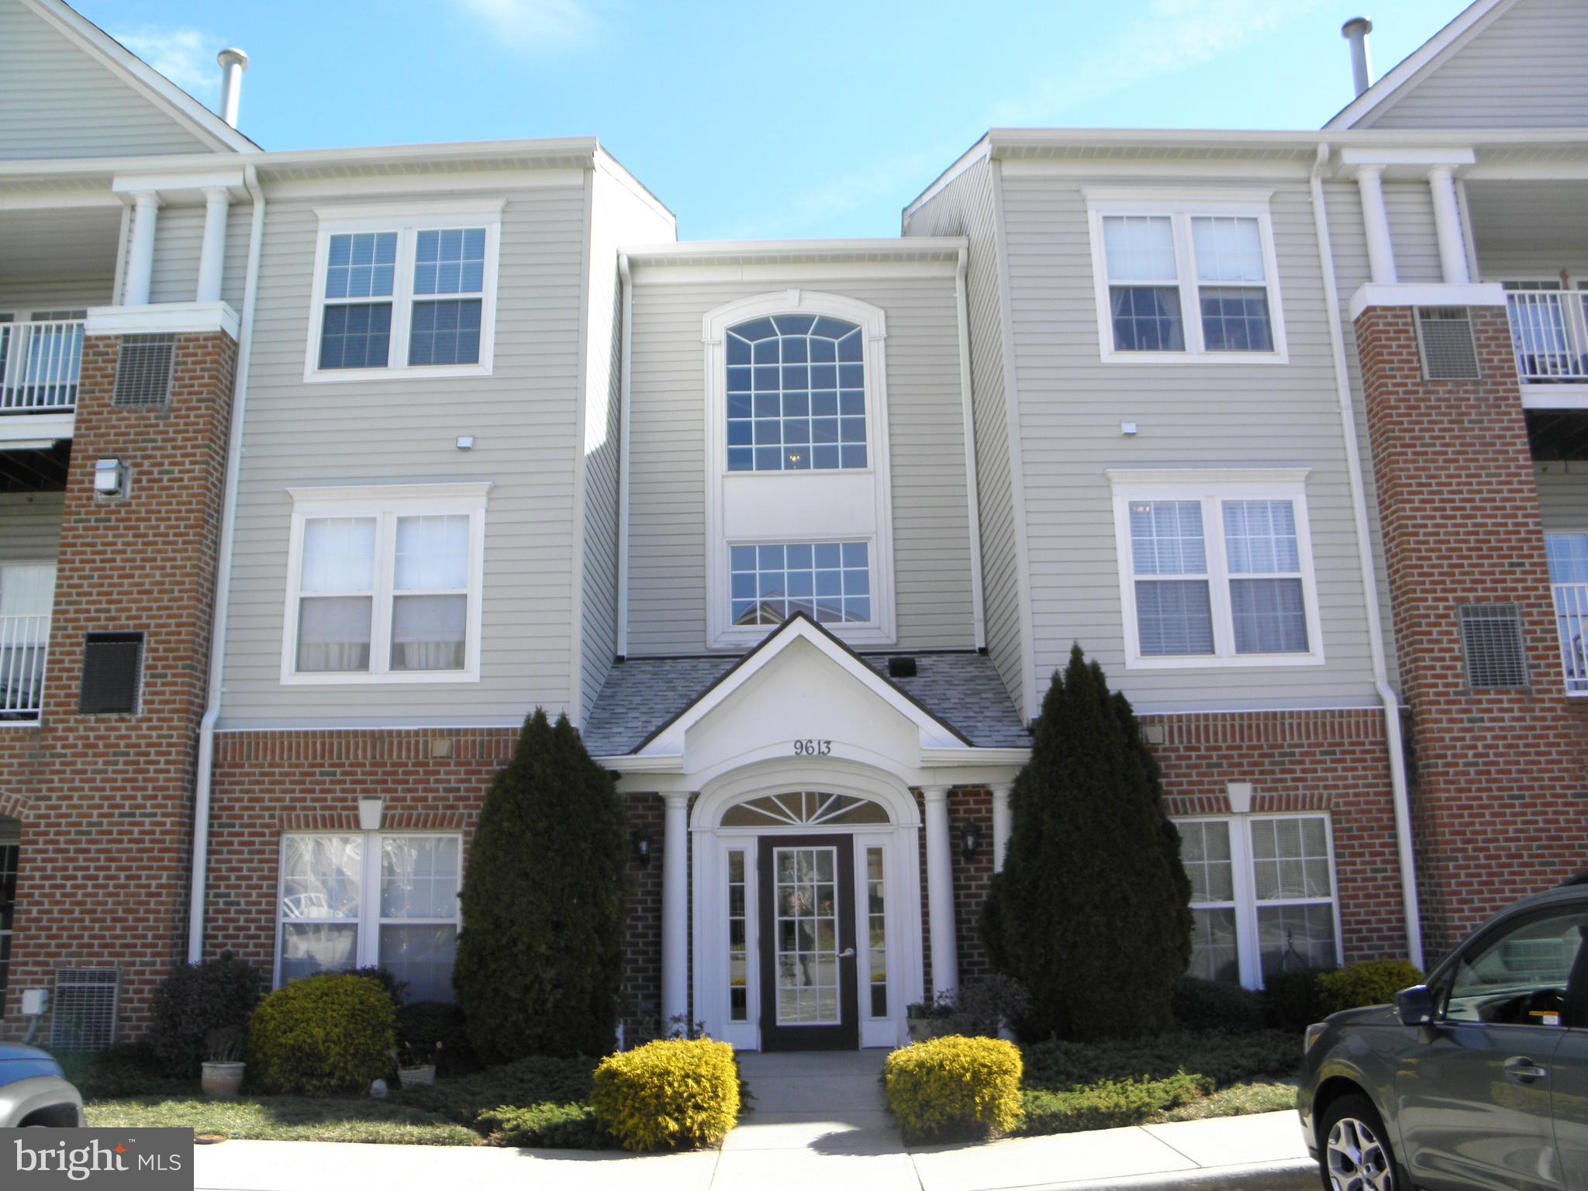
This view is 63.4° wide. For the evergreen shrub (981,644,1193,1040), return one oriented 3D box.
[{"bbox_3d":[2.580,2.167,11.383,1.863,3.526,1.743,-1,-13,0],"label":"evergreen shrub"}]

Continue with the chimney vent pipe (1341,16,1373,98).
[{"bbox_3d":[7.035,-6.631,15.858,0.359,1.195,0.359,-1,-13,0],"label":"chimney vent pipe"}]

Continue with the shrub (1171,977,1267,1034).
[{"bbox_3d":[3.839,3.658,11.419,0.817,0.548,0.797,-1,-13,0],"label":"shrub"}]

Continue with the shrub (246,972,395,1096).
[{"bbox_3d":[-3.920,3.587,10.634,1.280,0.950,1.150,-1,-13,0],"label":"shrub"}]

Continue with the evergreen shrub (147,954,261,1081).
[{"bbox_3d":[-5.056,3.606,11.025,0.996,0.906,0.896,-1,-13,0],"label":"evergreen shrub"}]

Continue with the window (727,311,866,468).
[{"bbox_3d":[0.024,-2.500,15.850,1.703,2.052,0.120,-1,-13,0],"label":"window"}]

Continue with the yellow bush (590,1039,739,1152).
[{"bbox_3d":[-0.887,3.360,8.775,1.030,0.680,0.950,-1,-13,0],"label":"yellow bush"}]

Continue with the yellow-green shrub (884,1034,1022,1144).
[{"bbox_3d":[1.088,3.321,8.776,0.970,0.660,0.920,-1,-13,0],"label":"yellow-green shrub"}]

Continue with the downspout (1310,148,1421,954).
[{"bbox_3d":[5.756,-0.405,12.875,0.120,8.984,0.458,-1,-13,0],"label":"downspout"}]

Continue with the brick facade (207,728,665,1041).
[{"bbox_3d":[-3.365,2.765,12.020,4.330,3.060,0.480,-1,-13,0],"label":"brick facade"}]

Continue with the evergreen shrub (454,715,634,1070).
[{"bbox_3d":[-2.240,2.511,11.381,1.514,3.048,1.454,-1,-13,0],"label":"evergreen shrub"}]

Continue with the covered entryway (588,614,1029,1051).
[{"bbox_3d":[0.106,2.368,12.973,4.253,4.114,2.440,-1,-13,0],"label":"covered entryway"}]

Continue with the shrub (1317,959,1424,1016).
[{"bbox_3d":[4.831,3.399,10.691,1.000,0.760,0.920,-1,-13,0],"label":"shrub"}]

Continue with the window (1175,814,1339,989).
[{"bbox_3d":[4.256,2.896,12.090,1.740,1.670,0.120,-1,-13,0],"label":"window"}]

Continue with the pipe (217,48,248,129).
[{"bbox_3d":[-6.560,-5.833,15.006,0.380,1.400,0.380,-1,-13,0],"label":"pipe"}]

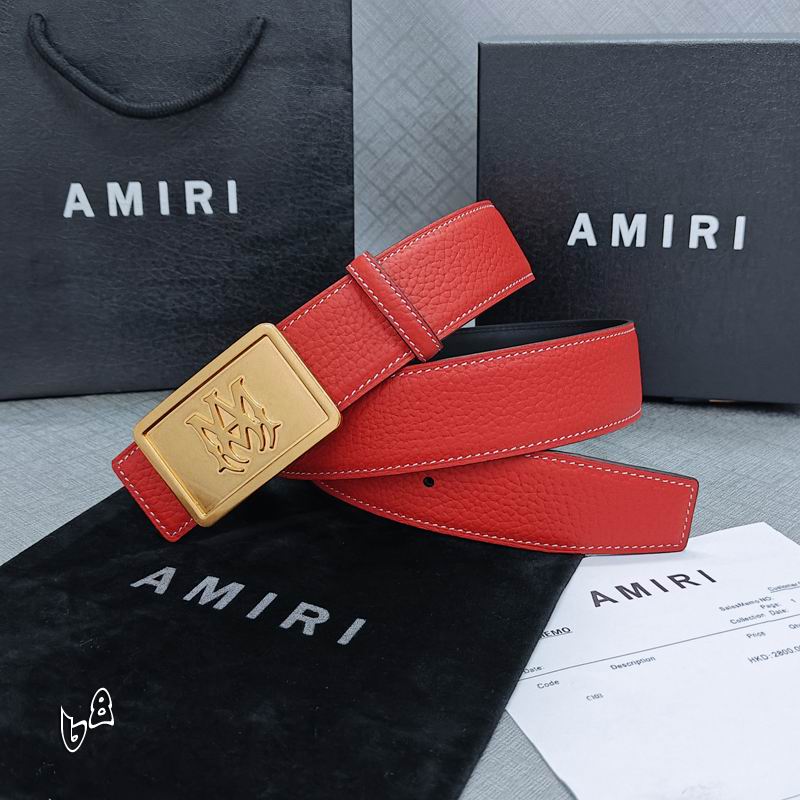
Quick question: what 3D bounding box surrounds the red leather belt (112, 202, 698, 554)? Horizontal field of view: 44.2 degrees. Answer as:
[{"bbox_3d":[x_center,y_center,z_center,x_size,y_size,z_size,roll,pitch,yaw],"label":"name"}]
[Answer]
[{"bbox_3d":[0.005,-0.017,0.382,0.222,0.109,0.115,0,22,-4],"label":"red leather belt"}]

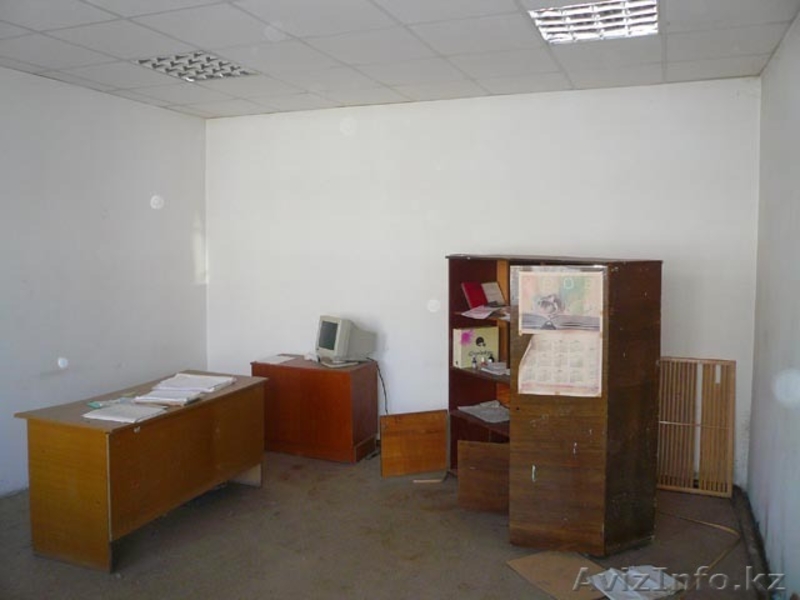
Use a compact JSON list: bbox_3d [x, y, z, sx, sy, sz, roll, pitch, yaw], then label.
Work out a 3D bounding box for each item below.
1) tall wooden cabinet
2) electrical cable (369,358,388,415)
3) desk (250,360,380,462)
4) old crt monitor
[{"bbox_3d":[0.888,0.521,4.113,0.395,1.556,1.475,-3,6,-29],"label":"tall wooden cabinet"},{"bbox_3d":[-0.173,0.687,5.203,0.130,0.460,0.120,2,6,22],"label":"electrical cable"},{"bbox_3d":[-0.685,0.848,5.208,0.916,0.701,0.441,2,6,22],"label":"desk"},{"bbox_3d":[-0.426,0.310,5.183,0.385,0.375,0.360,-3,6,-33],"label":"old crt monitor"}]

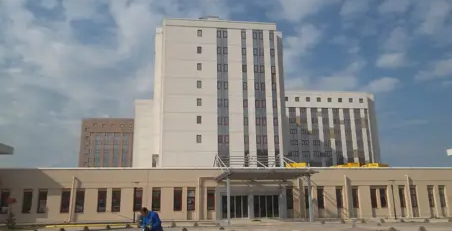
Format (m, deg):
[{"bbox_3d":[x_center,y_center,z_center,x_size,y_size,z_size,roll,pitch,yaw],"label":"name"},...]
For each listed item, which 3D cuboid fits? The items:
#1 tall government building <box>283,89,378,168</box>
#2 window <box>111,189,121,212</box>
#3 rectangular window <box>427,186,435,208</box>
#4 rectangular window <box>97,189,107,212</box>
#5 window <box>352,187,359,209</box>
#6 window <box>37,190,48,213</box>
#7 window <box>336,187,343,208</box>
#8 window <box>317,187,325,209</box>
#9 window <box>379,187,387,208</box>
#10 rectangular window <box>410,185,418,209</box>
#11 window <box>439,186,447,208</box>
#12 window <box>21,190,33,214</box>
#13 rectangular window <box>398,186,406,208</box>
[{"bbox_3d":[29.331,11.843,119.431,36.000,34.800,20.000,1,-13,-8],"label":"tall government building"},{"bbox_3d":[-10.400,8.072,33.520,0.790,2.217,0.200,1,-13,-8],"label":"window"},{"bbox_3d":[20.314,8.012,34.813,0.806,2.023,0.200,1,-14,-6],"label":"rectangular window"},{"bbox_3d":[-11.688,8.050,33.348,0.790,2.205,0.200,1,-13,-8],"label":"rectangular window"},{"bbox_3d":[13.457,8.548,36.677,0.770,2.173,0.200,1,-13,-8],"label":"window"},{"bbox_3d":[-16.933,7.942,32.655,0.790,2.187,0.200,1,-13,-8],"label":"window"},{"bbox_3d":[11.696,8.495,36.448,0.770,2.160,0.200,1,-13,-8],"label":"window"},{"bbox_3d":[9.072,7.851,33.636,0.765,2.021,0.200,1,-14,-6],"label":"window"},{"bbox_3d":[16.622,8.629,37.092,0.770,2.228,0.200,1,-13,-8],"label":"window"},{"bbox_3d":[18.536,7.984,34.627,0.802,2.013,0.200,1,-14,-6],"label":"rectangular window"},{"bbox_3d":[23.303,8.784,37.971,0.770,2.332,0.200,1,-13,-8],"label":"window"},{"bbox_3d":[-17.351,7.518,30.859,0.805,2.013,0.200,1,-14,-6],"label":"window"},{"bbox_3d":[17.360,7.961,34.506,0.815,2.014,0.200,1,-14,-6],"label":"rectangular window"}]

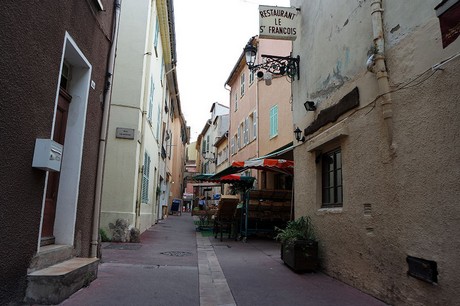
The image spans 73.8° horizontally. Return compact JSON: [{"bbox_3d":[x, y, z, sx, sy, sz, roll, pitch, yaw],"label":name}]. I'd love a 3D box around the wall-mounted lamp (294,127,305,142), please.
[{"bbox_3d":[1.504,-0.386,6.600,0.220,0.340,0.175,2,-11,-6],"label":"wall-mounted lamp"}]

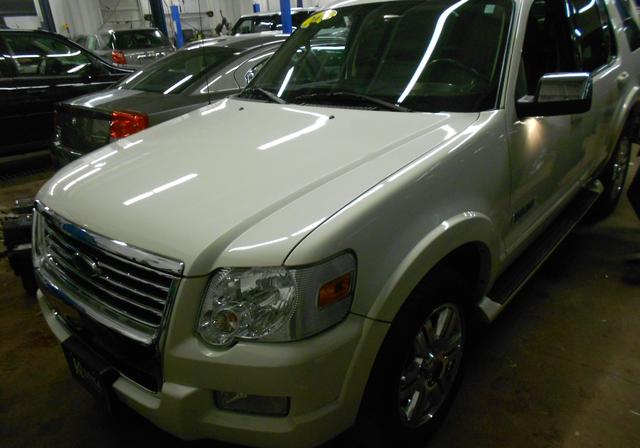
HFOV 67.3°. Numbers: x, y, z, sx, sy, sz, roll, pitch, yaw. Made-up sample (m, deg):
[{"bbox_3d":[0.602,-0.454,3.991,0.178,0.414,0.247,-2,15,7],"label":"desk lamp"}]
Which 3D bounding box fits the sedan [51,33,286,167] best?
[{"bbox_3d":[-0.790,-1.603,6.115,1.840,1.470,4.850,15,29,38],"label":"sedan"}]

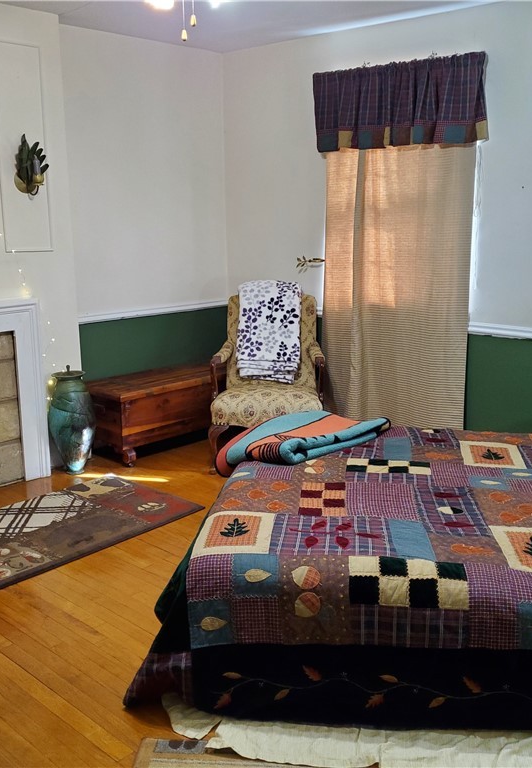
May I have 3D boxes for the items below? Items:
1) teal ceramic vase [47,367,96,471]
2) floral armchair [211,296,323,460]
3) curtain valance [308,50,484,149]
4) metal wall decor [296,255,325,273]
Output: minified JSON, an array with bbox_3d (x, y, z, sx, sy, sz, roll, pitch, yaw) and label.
[{"bbox_3d":[-1.058,0.195,4.211,0.252,0.600,0.252,0,13,0],"label":"teal ceramic vase"},{"bbox_3d":[0.020,-0.026,4.443,0.650,0.920,0.710,0,13,3],"label":"floral armchair"},{"bbox_3d":[0.711,-1.513,4.191,1.080,0.435,0.100,11,17,40],"label":"curtain valance"},{"bbox_3d":[0.273,-0.758,4.777,0.200,0.090,0.060,11,17,40],"label":"metal wall decor"}]

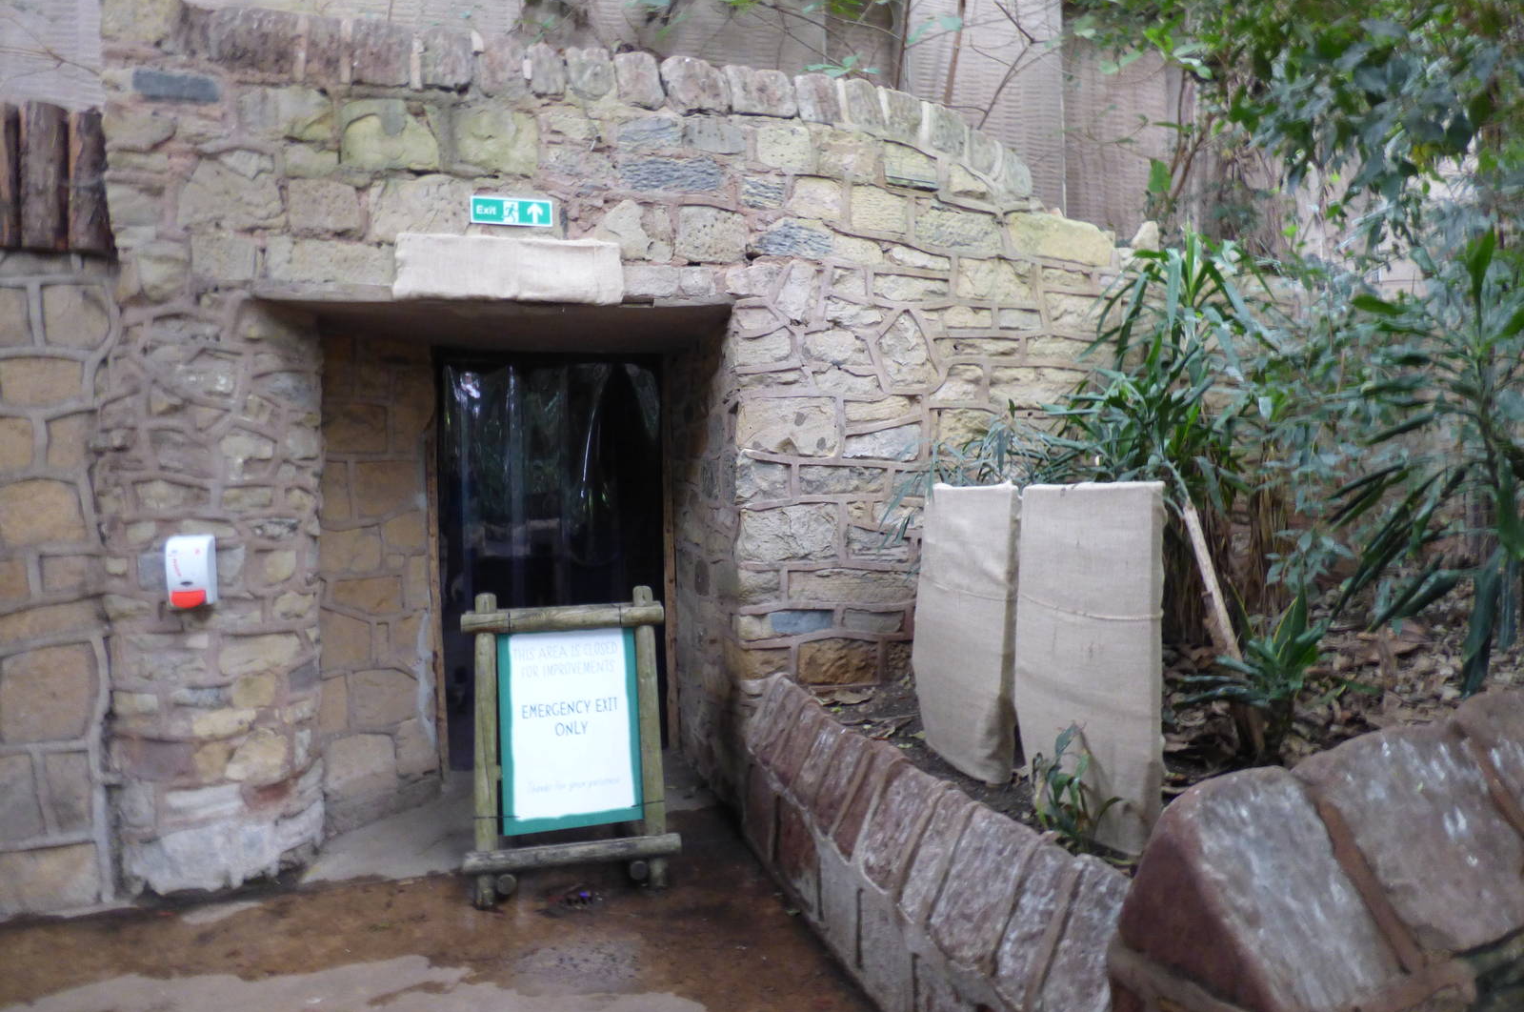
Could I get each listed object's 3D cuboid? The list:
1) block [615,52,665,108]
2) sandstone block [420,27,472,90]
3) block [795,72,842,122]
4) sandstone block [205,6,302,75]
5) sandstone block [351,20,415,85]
[{"bbox_3d":[-0.505,-1.673,3.553,0.186,0.201,0.200,-1,1,-14],"label":"block"},{"bbox_3d":[-1.204,-1.667,3.399,0.181,0.220,0.250,-1,1,-14],"label":"sandstone block"},{"bbox_3d":[0.186,-1.627,3.600,0.188,0.185,0.200,-1,2,-18],"label":"block"},{"bbox_3d":[-1.833,-1.650,3.242,0.305,0.234,0.250,-1,1,-14],"label":"sandstone block"},{"bbox_3d":[-1.420,-1.657,3.345,0.207,0.234,0.250,-1,1,-14],"label":"sandstone block"}]

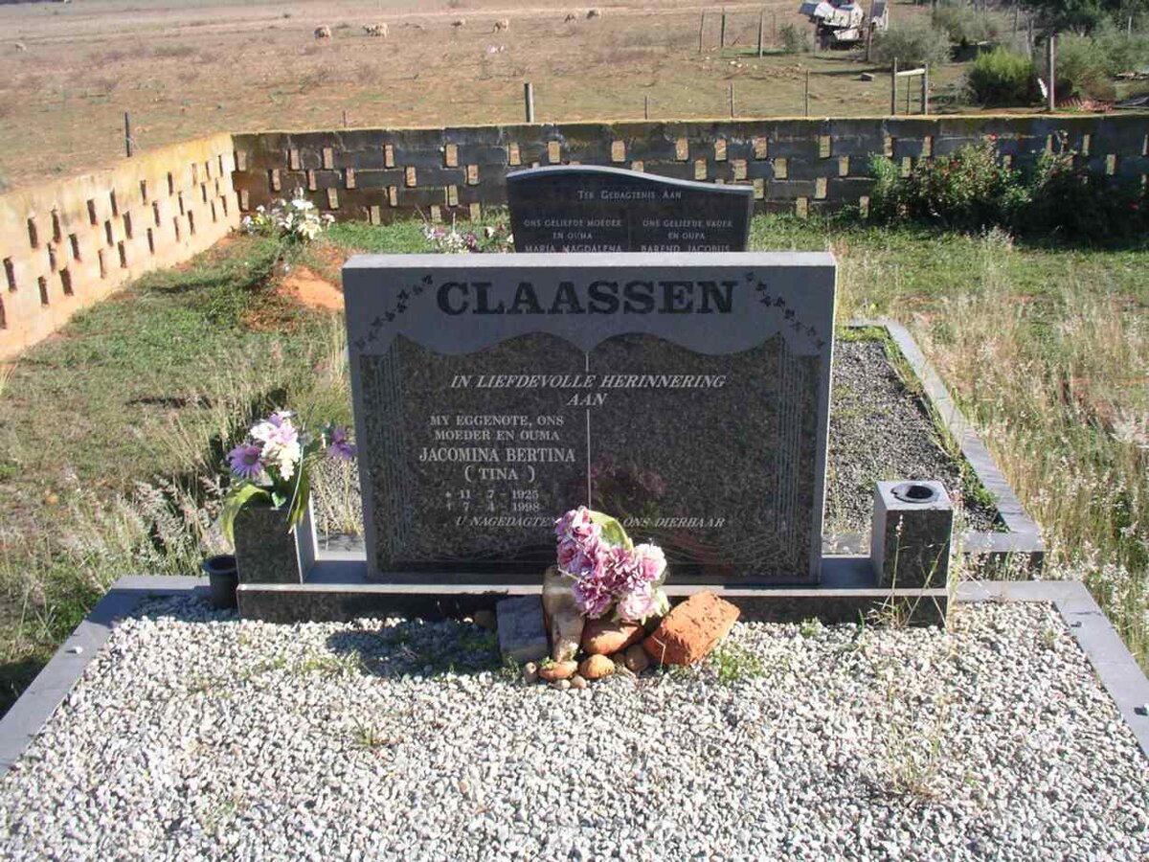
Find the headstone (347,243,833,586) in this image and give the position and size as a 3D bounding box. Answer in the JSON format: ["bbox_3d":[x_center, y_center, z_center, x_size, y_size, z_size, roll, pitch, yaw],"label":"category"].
[{"bbox_3d":[0.032,-0.016,2.538,0.967,0.688,0.106,0,21,3],"label":"headstone"}]

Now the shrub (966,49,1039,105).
[{"bbox_3d":[6.435,-5.353,18.500,1.096,0.844,1.041,6,22,18],"label":"shrub"}]

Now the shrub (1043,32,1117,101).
[{"bbox_3d":[7.998,-5.794,19.500,1.155,1.020,1.098,7,22,20],"label":"shrub"}]

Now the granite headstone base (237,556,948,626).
[{"bbox_3d":[0.031,0.348,2.664,1.500,0.082,0.185,0,21,3],"label":"granite headstone base"}]

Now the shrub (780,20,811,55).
[{"bbox_3d":[5.749,-10.243,32.000,0.798,0.821,0.758,2,21,9],"label":"shrub"}]

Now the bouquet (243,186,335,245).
[{"bbox_3d":[-1.600,-1.207,6.882,0.500,0.280,0.360,0,21,3],"label":"bouquet"}]

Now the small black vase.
[{"bbox_3d":[-0.787,0.338,2.746,0.080,0.102,0.080,0,21,3],"label":"small black vase"}]

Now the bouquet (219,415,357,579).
[{"bbox_3d":[-0.607,0.139,2.633,0.270,0.345,0.210,0,21,3],"label":"bouquet"}]

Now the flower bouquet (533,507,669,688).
[{"bbox_3d":[0.057,0.327,2.443,0.270,0.320,0.210,0,21,3],"label":"flower bouquet"}]

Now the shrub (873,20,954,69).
[{"bbox_3d":[7.137,-8.145,26.000,1.703,0.985,1.618,4,21,14],"label":"shrub"}]

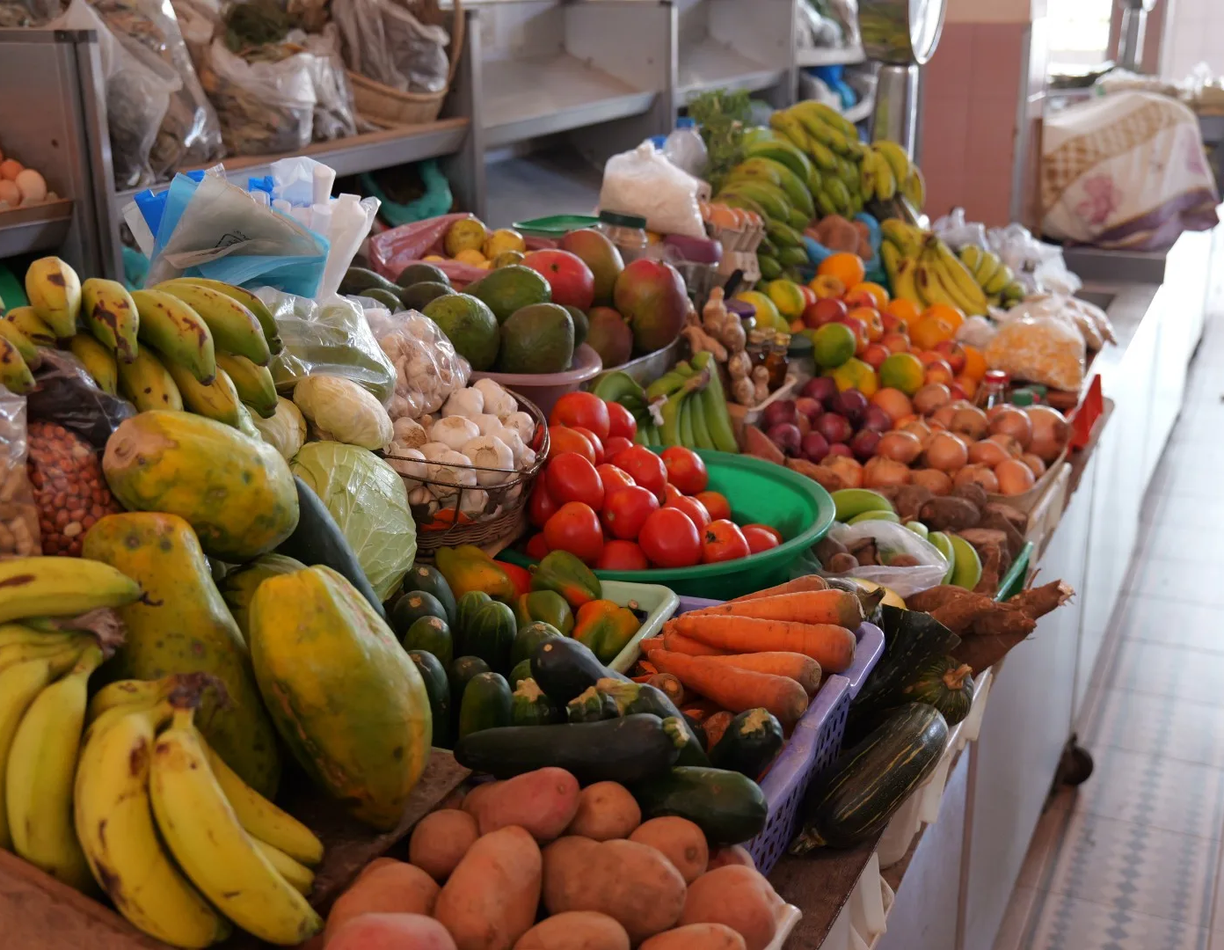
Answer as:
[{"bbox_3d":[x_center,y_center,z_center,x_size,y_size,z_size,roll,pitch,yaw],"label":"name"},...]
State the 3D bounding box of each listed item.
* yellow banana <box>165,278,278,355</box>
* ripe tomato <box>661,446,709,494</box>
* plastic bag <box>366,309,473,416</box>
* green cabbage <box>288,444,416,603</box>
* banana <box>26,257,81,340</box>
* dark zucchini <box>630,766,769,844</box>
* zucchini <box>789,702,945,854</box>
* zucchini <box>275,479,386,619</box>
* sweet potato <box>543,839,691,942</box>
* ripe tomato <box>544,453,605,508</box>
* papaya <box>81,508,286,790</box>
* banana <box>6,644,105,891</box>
[{"bbox_3d":[-0.464,-0.188,1.740,0.180,0.058,0.042,27,28,17],"label":"yellow banana"},{"bbox_3d":[0.090,-0.006,1.810,0.059,0.056,0.059,0,17,0],"label":"ripe tomato"},{"bbox_3d":[-0.236,-0.134,1.760,0.130,0.135,0.115,-10,21,-25],"label":"plastic bag"},{"bbox_3d":[-0.272,0.049,1.520,0.145,0.168,0.145,-9,13,3],"label":"green cabbage"},{"bbox_3d":[-0.524,-0.167,1.370,0.045,0.050,0.140,-10,38,-25],"label":"banana"},{"bbox_3d":[0.056,0.261,1.180,0.165,0.052,0.052,6,18,19],"label":"dark zucchini"},{"bbox_3d":[0.225,0.267,1.272,0.184,0.062,0.062,-35,33,-24],"label":"zucchini"},{"bbox_3d":[-0.290,0.072,1.430,0.062,0.210,0.062,-37,-1,31],"label":"zucchini"},{"bbox_3d":[0.001,0.324,1.140,0.118,0.076,0.083,7,20,20],"label":"sweet potato"},{"bbox_3d":[-0.045,0.007,1.740,0.070,0.067,0.070,-1,19,0],"label":"ripe tomato"},{"bbox_3d":[-0.387,0.158,1.300,0.140,0.285,0.140,-23,-24,0],"label":"papaya"},{"bbox_3d":[-0.395,0.208,1.045,0.067,0.045,0.185,-5,54,-3],"label":"banana"}]

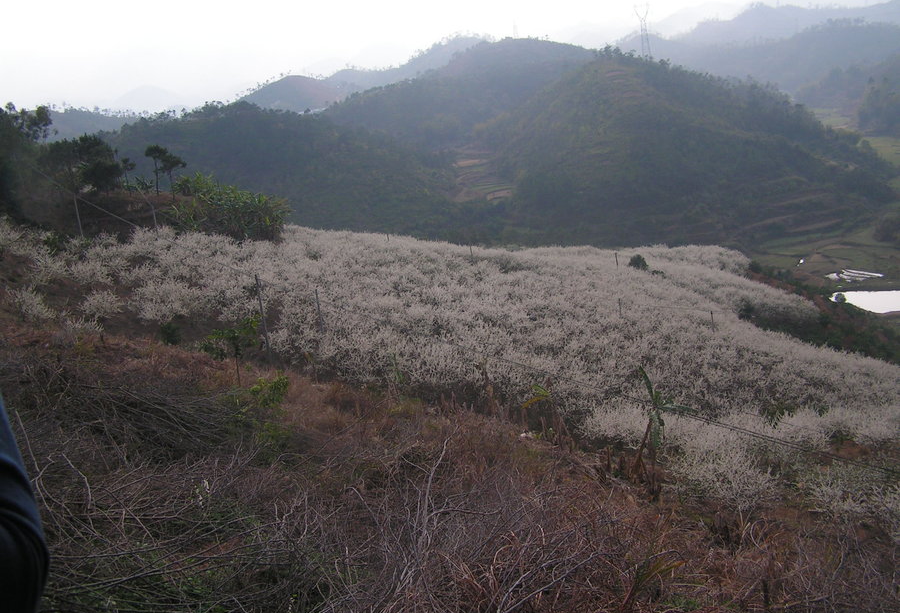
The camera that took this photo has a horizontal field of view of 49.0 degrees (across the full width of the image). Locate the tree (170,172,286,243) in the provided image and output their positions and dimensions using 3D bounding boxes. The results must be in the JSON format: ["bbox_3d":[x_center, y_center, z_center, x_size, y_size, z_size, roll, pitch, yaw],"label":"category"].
[{"bbox_3d":[-19.511,-8.760,87.422,10.500,5.800,6.000,-8,10,-12],"label":"tree"}]

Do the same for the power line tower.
[{"bbox_3d":[95.930,-137.043,492.358,8.000,29.500,6.500,-4,10,12],"label":"power line tower"}]

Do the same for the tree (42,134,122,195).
[{"bbox_3d":[-37.319,-14.318,100.331,8.200,6.600,6.500,-9,11,-19],"label":"tree"}]

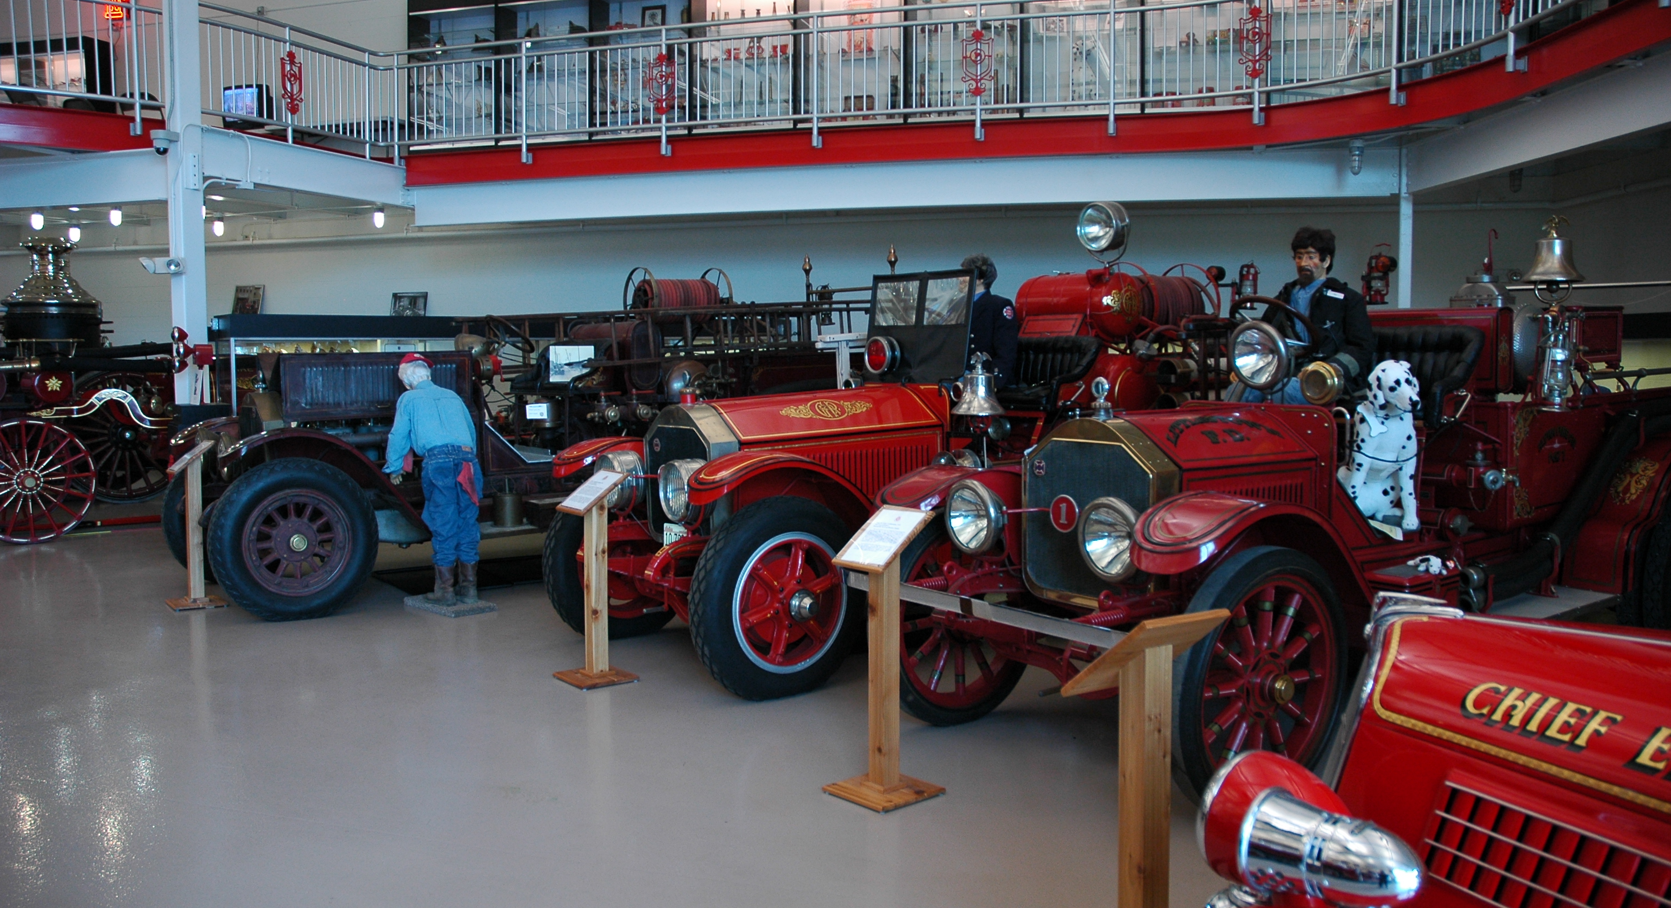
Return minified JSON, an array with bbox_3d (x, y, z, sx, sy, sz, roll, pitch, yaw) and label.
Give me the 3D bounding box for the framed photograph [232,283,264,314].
[{"bbox_3d":[-4.964,-1.279,10.582,0.300,0.285,0.030,2,-8,18],"label":"framed photograph"}]

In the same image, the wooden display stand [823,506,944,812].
[{"bbox_3d":[0.186,0.752,4.672,0.324,1.074,0.324,-3,5,-43],"label":"wooden display stand"}]

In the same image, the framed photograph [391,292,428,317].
[{"bbox_3d":[-3.739,-1.284,10.983,0.350,0.265,0.030,2,-8,18],"label":"framed photograph"}]

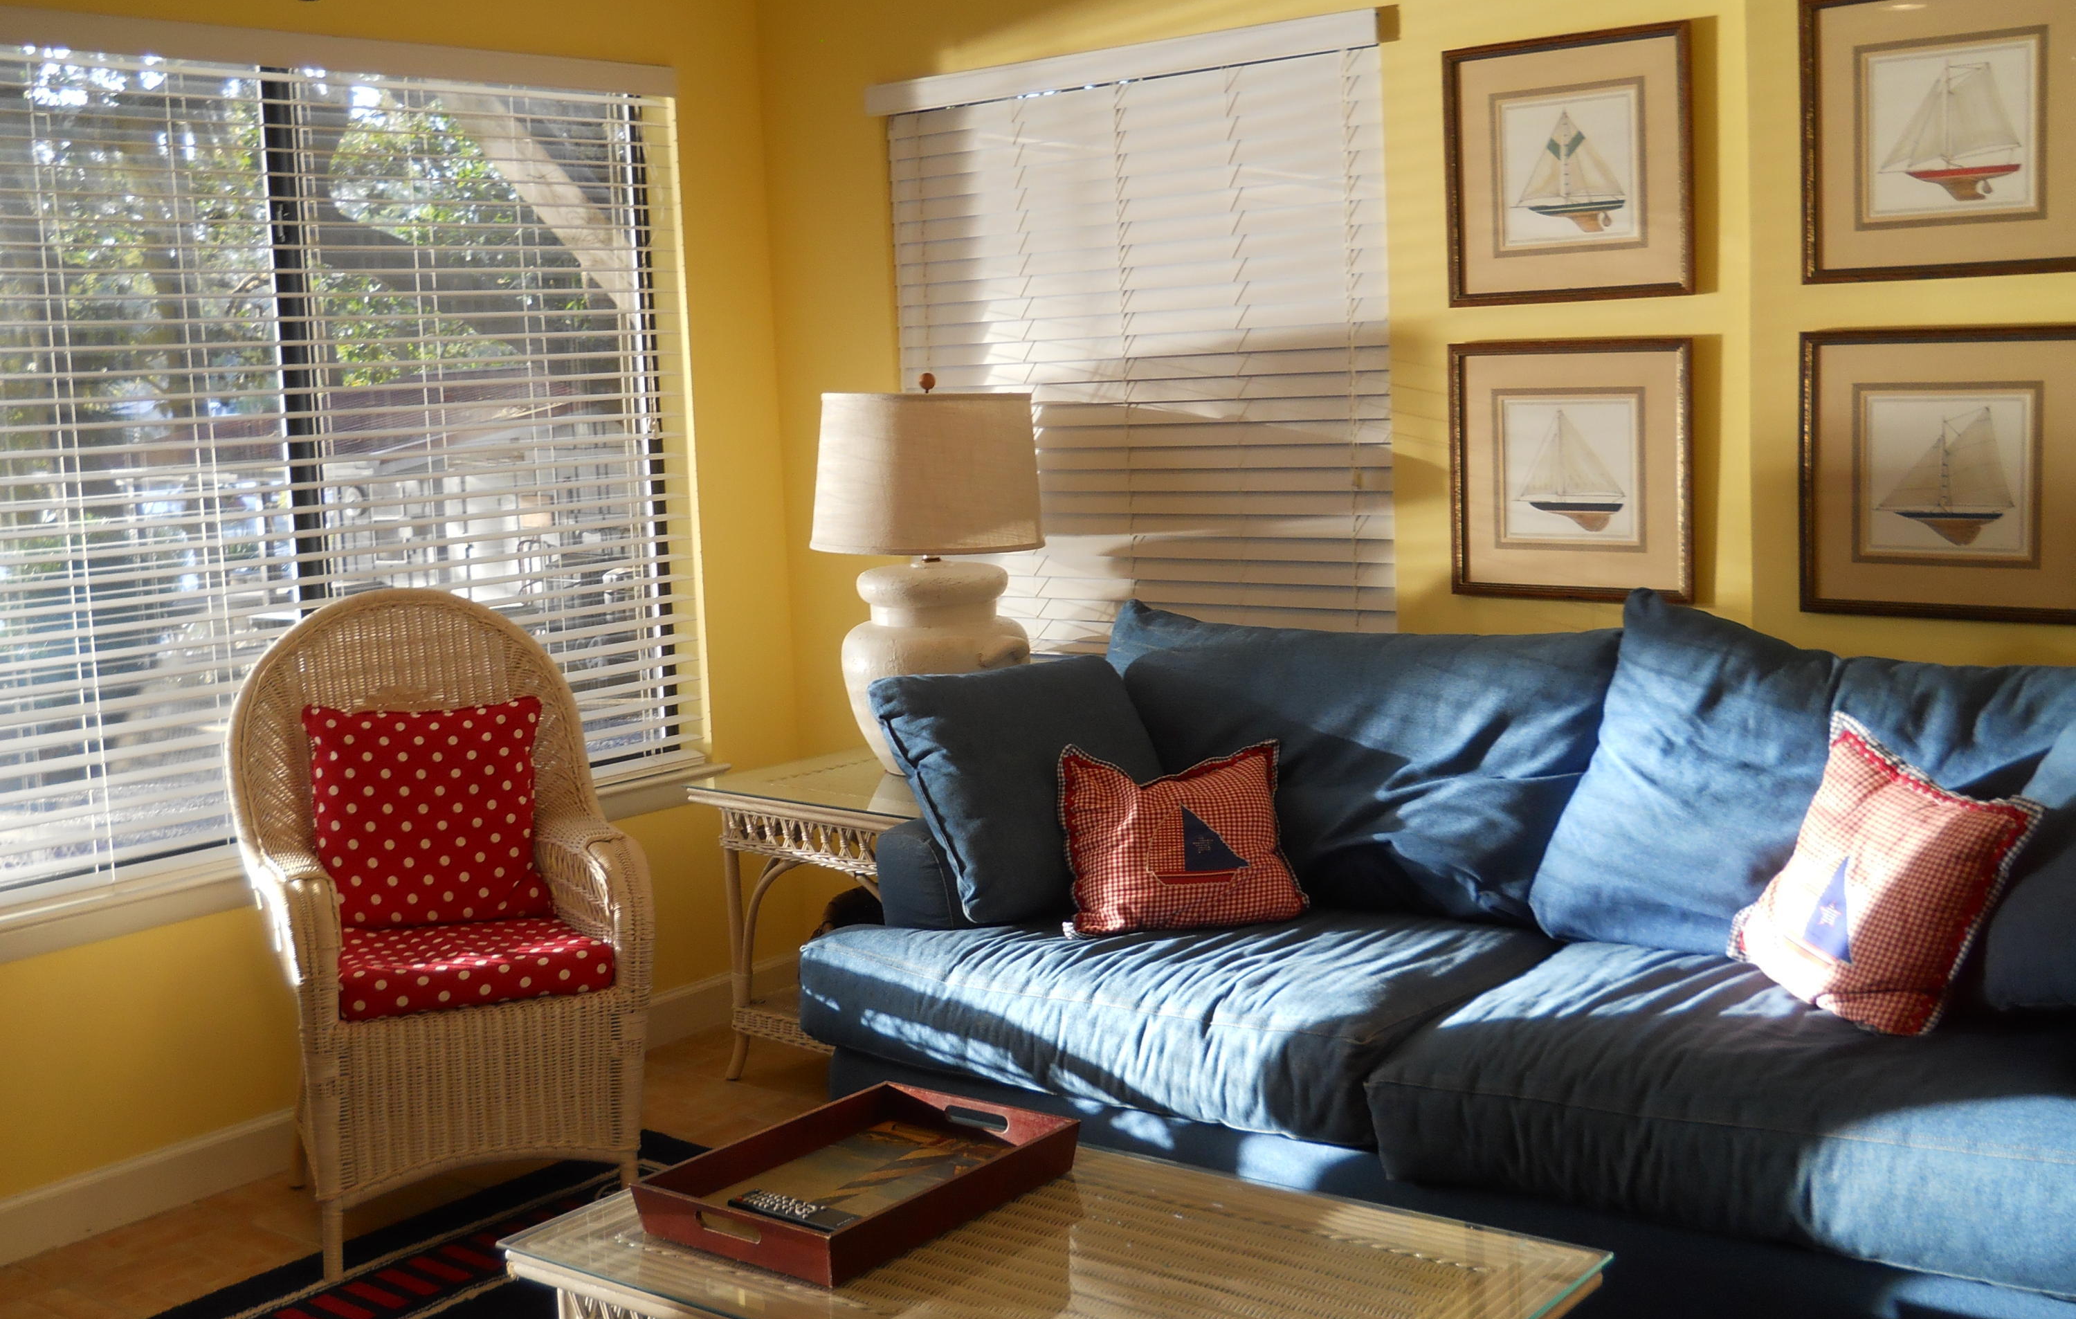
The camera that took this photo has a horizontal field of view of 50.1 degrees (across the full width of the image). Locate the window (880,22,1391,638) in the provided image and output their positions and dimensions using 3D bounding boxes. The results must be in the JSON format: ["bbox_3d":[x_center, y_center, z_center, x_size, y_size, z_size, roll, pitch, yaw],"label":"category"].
[{"bbox_3d":[0.154,-0.571,4.248,1.215,1.150,0.080,4,10,41],"label":"window"}]

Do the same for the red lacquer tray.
[{"bbox_3d":[-0.212,0.628,2.696,0.325,0.061,0.445,4,10,39],"label":"red lacquer tray"}]

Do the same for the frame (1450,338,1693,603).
[{"bbox_3d":[0.886,-0.315,3.688,0.438,0.424,0.025,4,10,41],"label":"frame"}]

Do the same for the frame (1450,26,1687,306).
[{"bbox_3d":[0.866,-0.798,3.621,0.438,0.422,0.025,4,10,41],"label":"frame"}]

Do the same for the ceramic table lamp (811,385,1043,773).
[{"bbox_3d":[-0.208,-0.151,4.360,0.465,0.780,0.465,-2,8,0],"label":"ceramic table lamp"}]

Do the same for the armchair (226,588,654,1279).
[{"bbox_3d":[-1.042,0.423,3.884,0.650,1.060,0.630,-5,8,-20],"label":"armchair"}]

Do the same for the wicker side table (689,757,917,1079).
[{"bbox_3d":[-0.266,0.539,4.462,0.650,0.609,0.545,4,10,41],"label":"wicker side table"}]

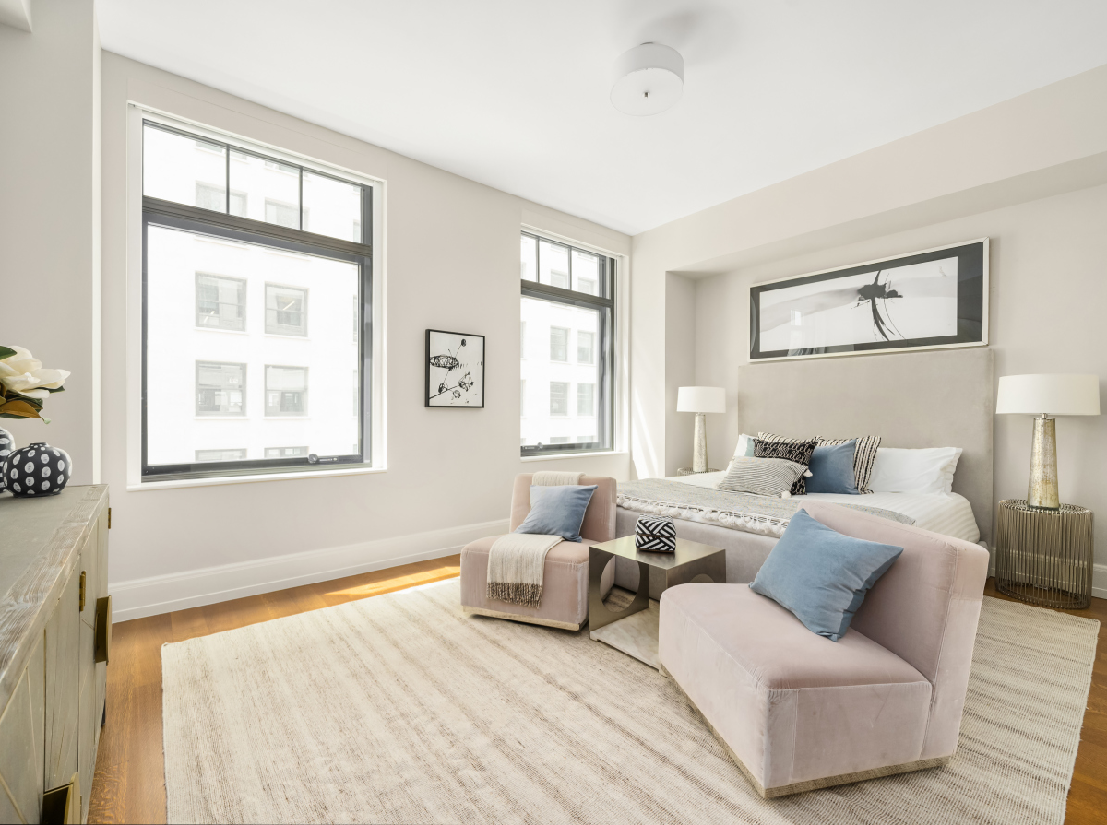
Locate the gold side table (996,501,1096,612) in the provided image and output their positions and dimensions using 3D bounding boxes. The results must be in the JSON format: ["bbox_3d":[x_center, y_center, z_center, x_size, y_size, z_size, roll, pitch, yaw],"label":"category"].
[{"bbox_3d":[3.220,0.913,3.170,0.442,0.584,0.442,0,0,-40],"label":"gold side table"}]

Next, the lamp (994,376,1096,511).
[{"bbox_3d":[3.246,0.201,3.179,0.482,0.872,0.482,0,0,-40],"label":"lamp"}]

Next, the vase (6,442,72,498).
[{"bbox_3d":[-1.781,0.196,1.668,0.161,0.178,0.161,0,0,0],"label":"vase"}]

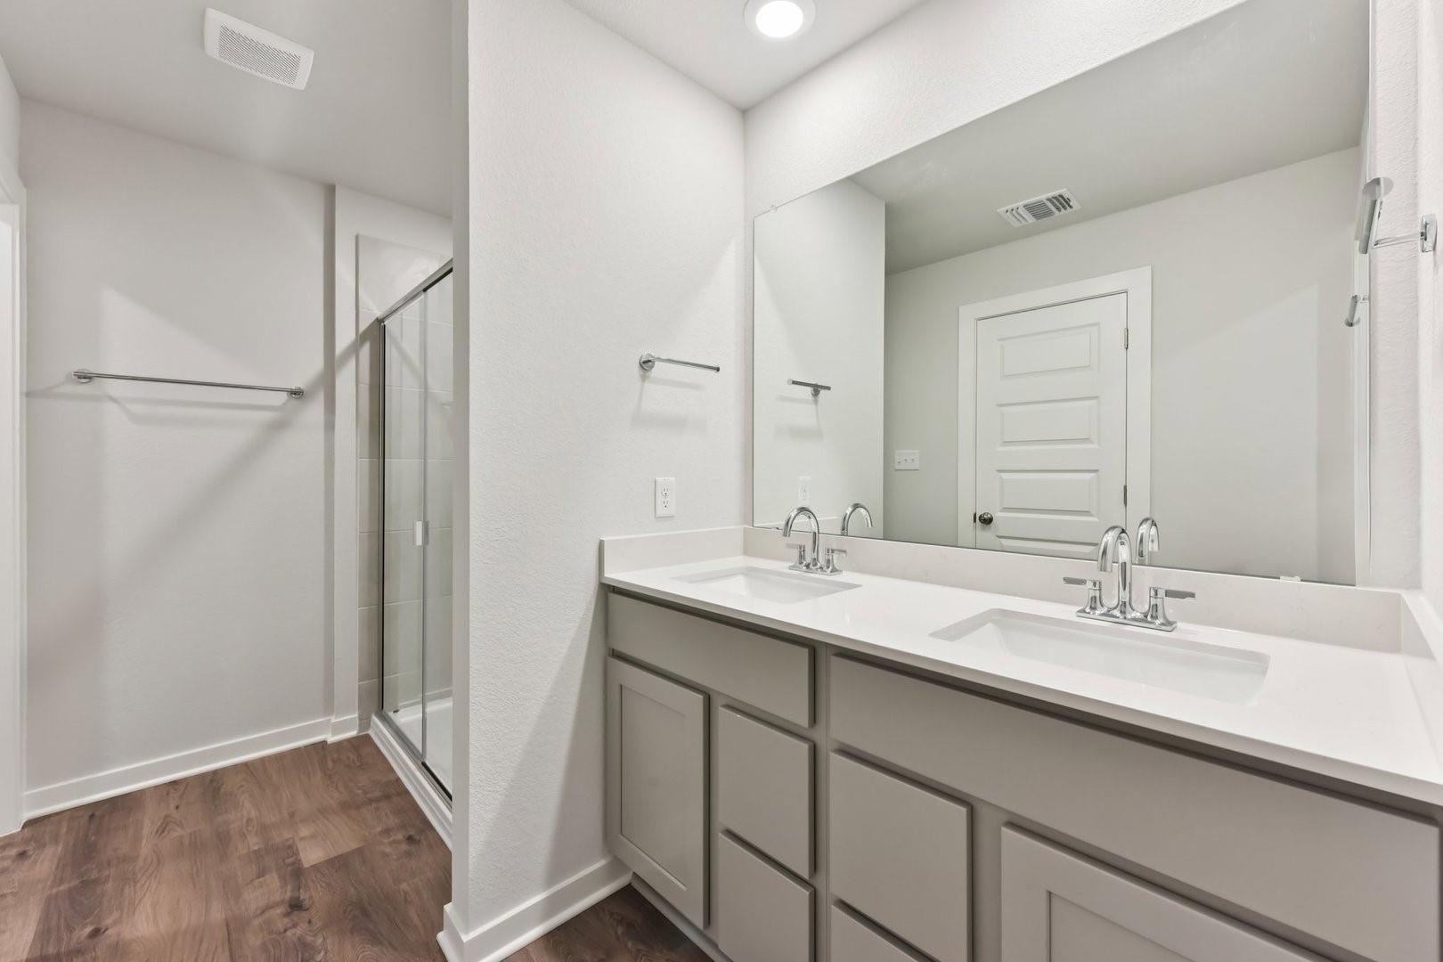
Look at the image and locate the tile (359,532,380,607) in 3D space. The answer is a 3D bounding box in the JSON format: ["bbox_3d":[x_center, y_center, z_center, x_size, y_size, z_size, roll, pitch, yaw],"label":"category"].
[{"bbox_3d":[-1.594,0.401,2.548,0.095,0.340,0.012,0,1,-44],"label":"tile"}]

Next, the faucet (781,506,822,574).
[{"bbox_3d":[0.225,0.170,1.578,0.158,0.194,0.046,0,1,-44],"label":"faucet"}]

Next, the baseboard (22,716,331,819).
[{"bbox_3d":[-2.056,1.100,2.196,0.848,0.083,0.026,0,1,-44],"label":"baseboard"}]

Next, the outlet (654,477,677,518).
[{"bbox_3d":[-0.173,0.052,1.720,0.079,0.122,0.008,0,1,-44],"label":"outlet"}]

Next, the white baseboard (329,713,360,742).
[{"bbox_3d":[-1.677,1.098,2.485,0.114,0.084,0.031,0,1,-44],"label":"white baseboard"}]

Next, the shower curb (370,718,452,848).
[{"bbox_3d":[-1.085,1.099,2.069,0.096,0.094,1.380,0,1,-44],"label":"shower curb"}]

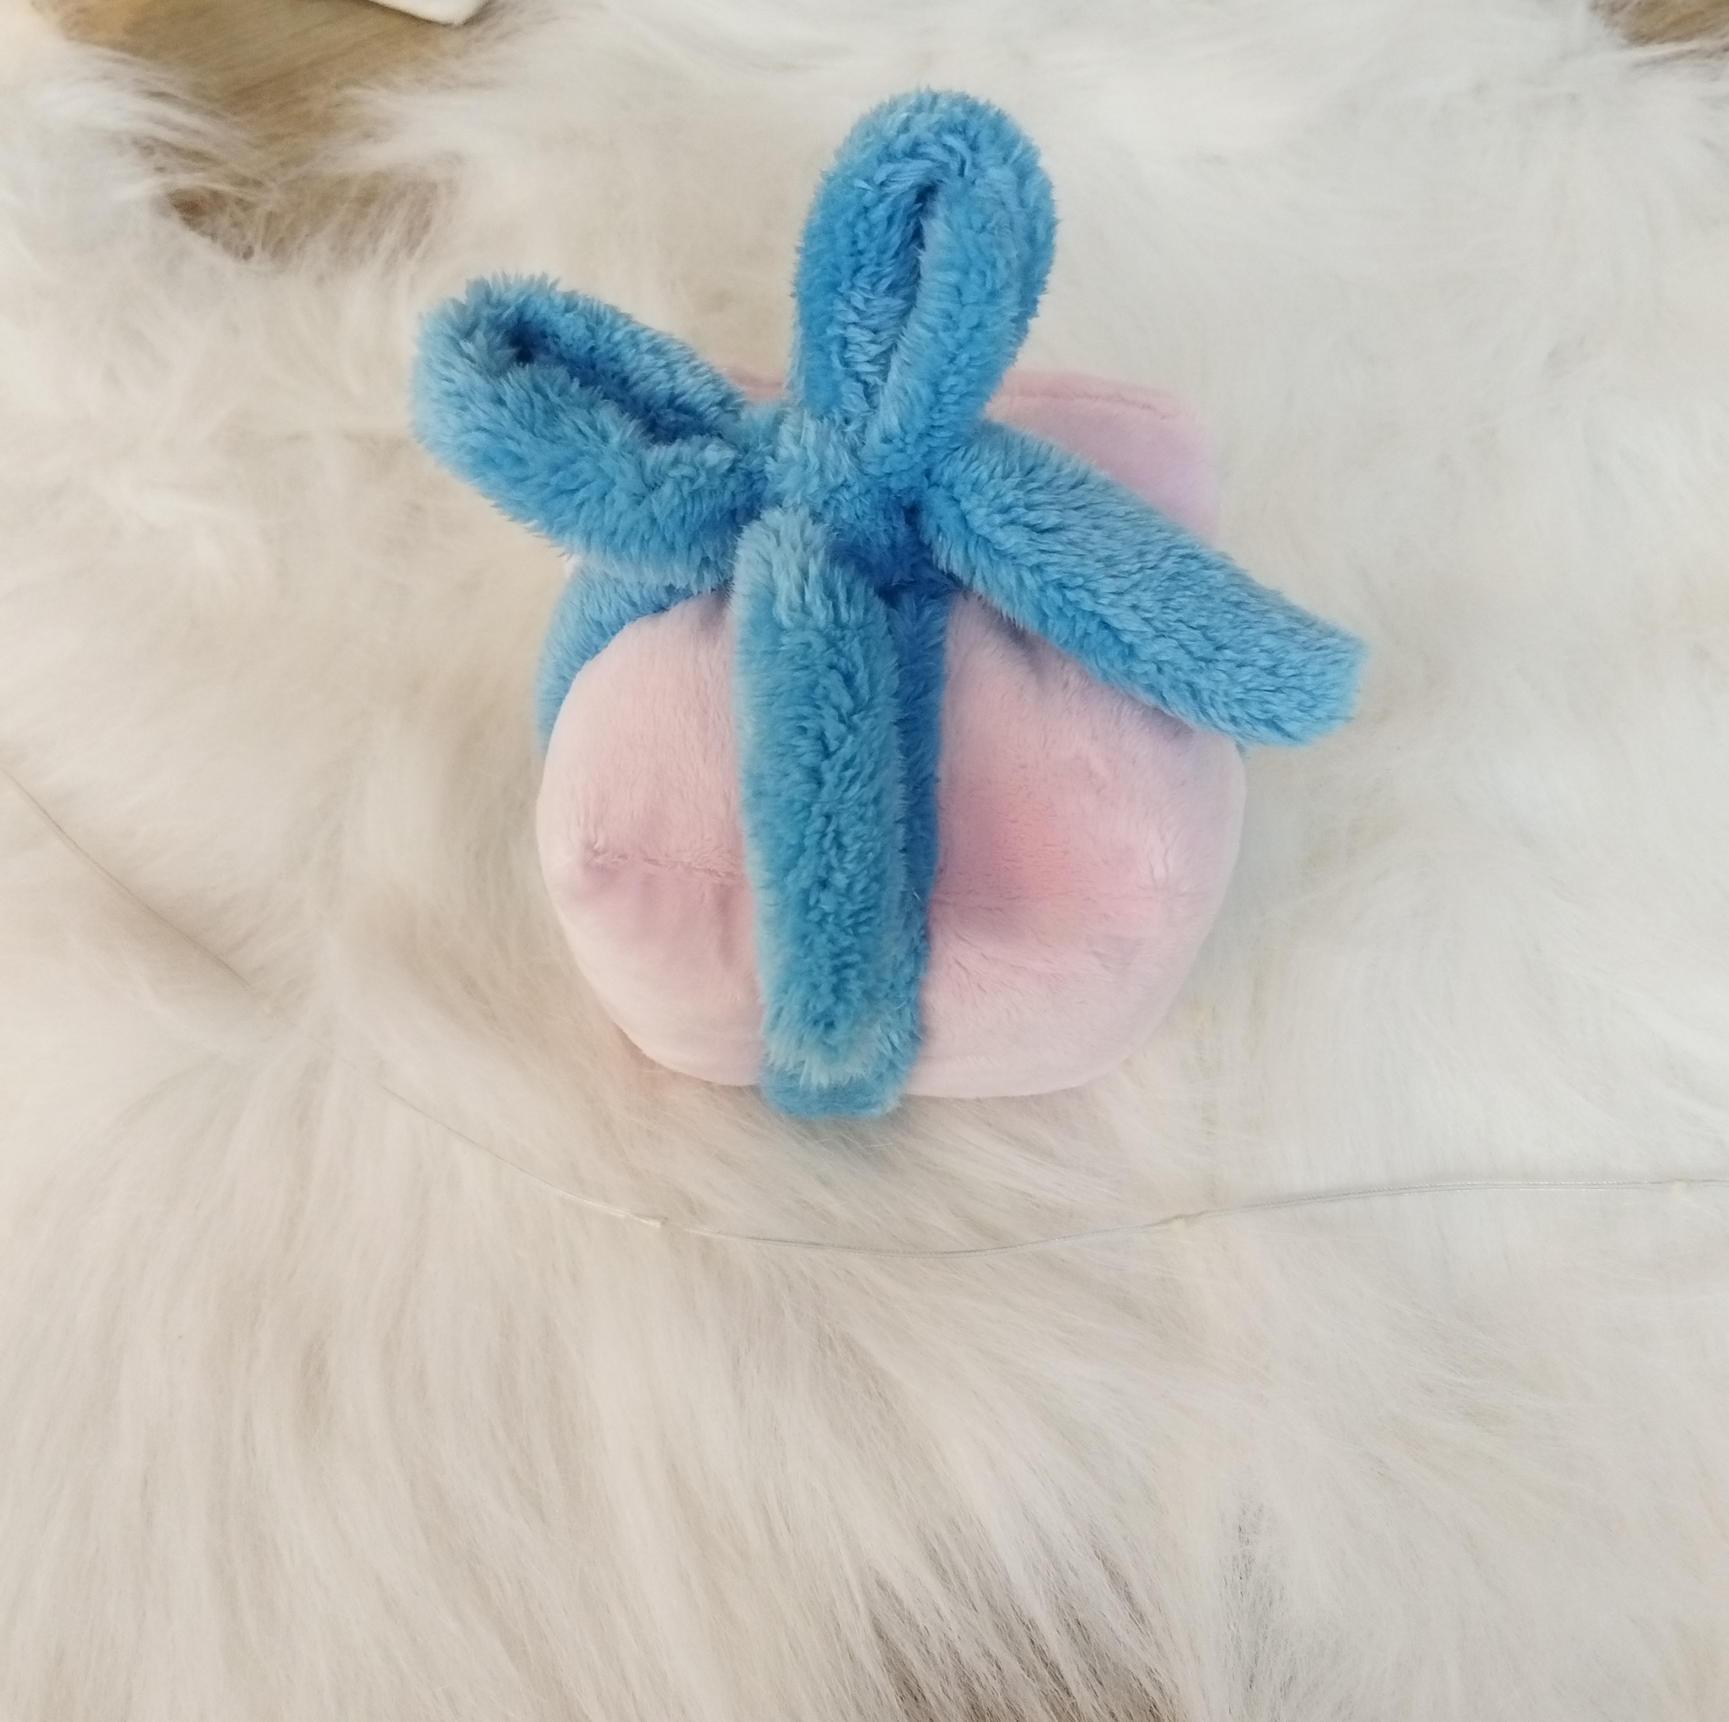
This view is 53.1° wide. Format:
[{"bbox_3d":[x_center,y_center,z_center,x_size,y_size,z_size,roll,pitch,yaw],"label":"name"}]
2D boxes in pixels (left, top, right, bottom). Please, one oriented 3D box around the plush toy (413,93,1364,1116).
[{"bbox_3d":[0.002,-0.042,0.316,0.162,0.147,0.136,6,53,4],"label":"plush toy"}]

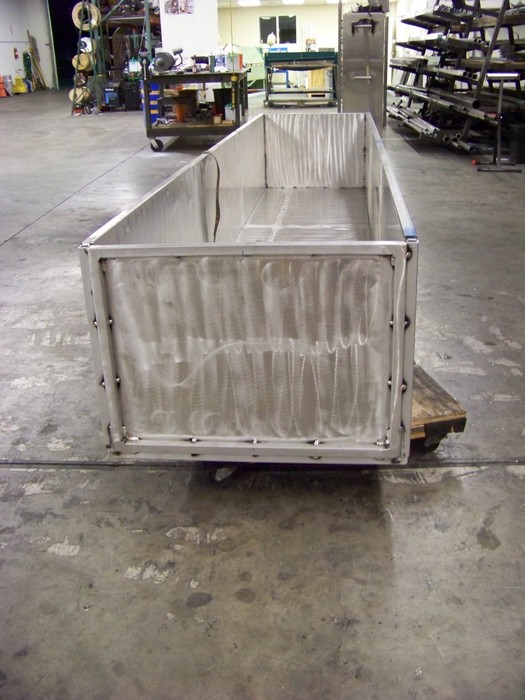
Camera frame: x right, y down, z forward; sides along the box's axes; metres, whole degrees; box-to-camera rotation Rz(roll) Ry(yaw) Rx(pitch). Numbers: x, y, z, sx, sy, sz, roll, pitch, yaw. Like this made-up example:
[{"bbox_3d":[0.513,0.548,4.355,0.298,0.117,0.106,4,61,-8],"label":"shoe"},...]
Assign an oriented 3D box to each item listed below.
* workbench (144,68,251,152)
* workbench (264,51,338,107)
[{"bbox_3d":[-0.844,-3.459,10.367,1.220,0.930,2.400,-1,23,1],"label":"workbench"},{"bbox_3d":[0.842,-5.875,15.813,1.590,1.080,0.720,-1,23,1],"label":"workbench"}]

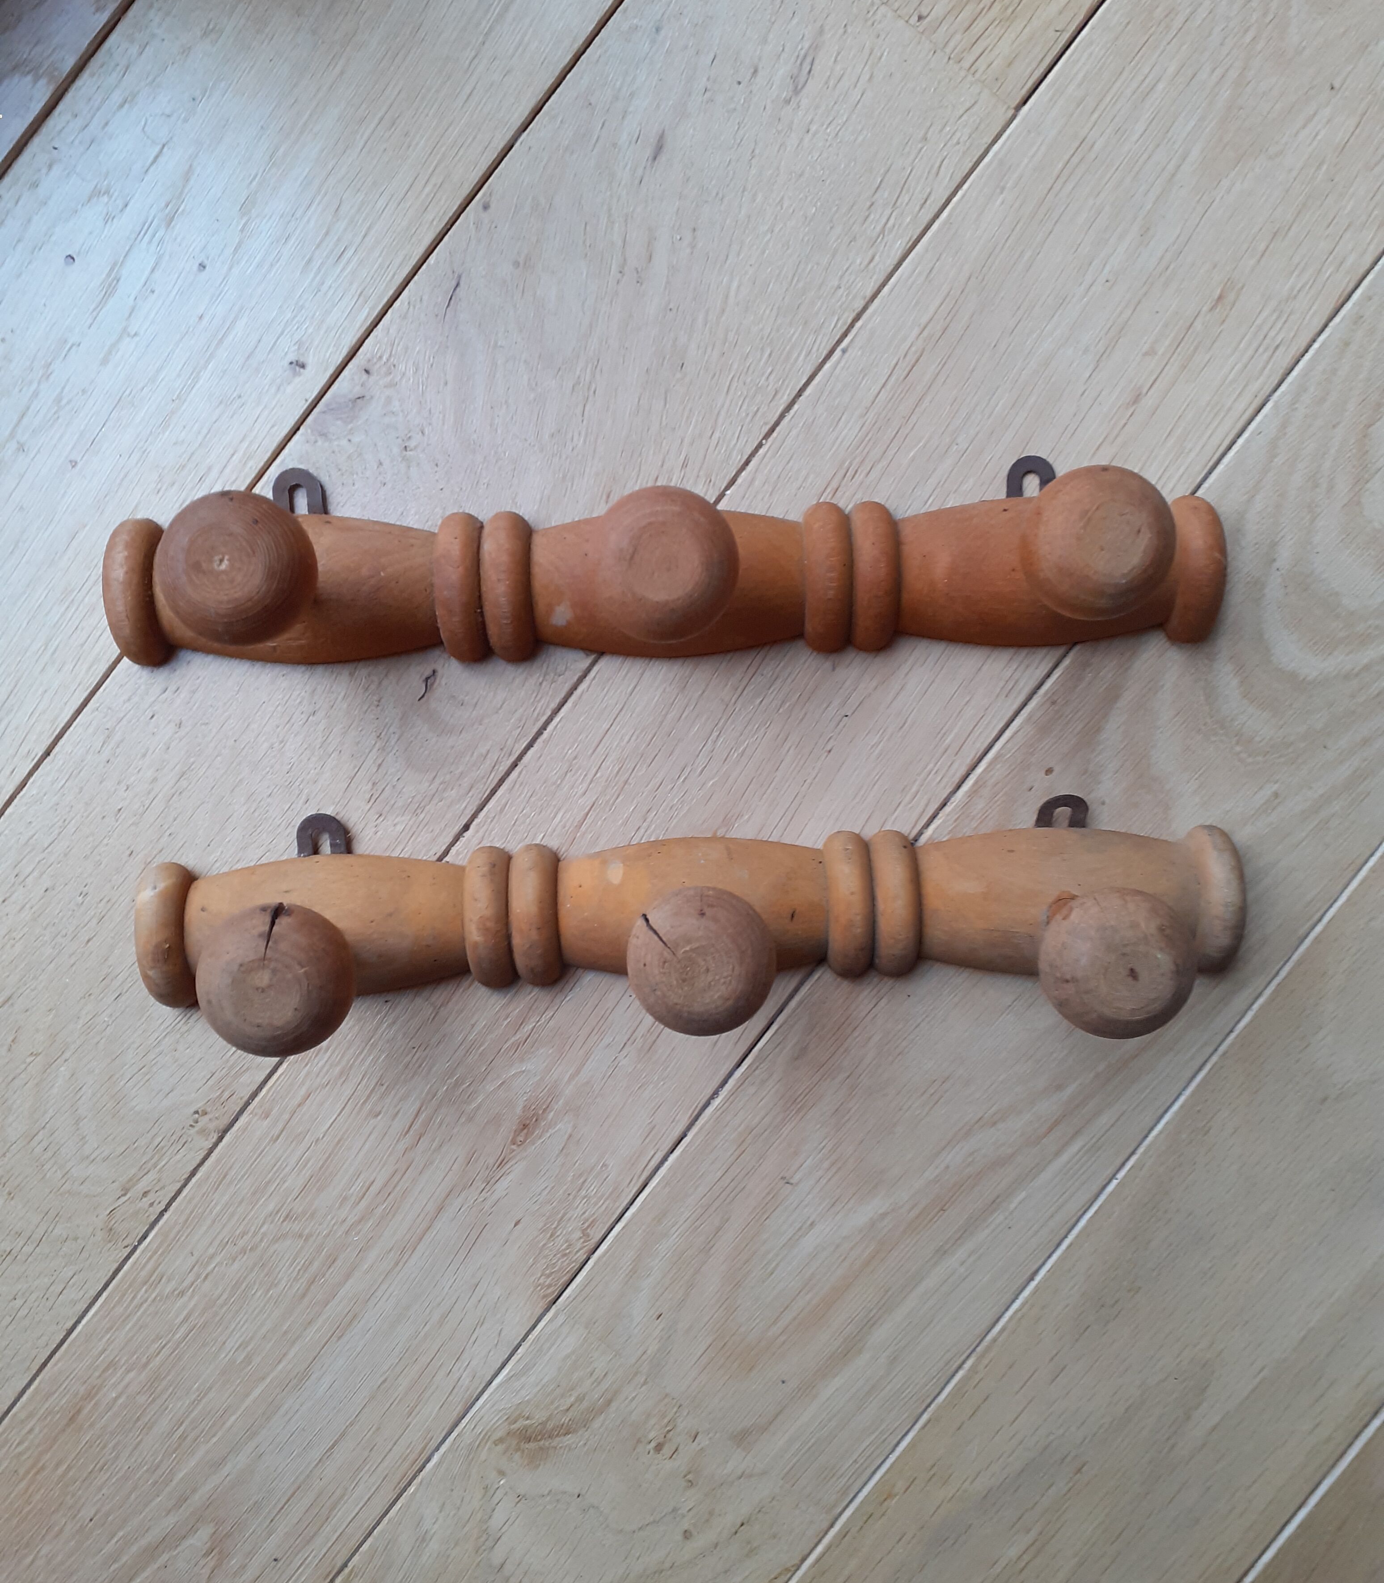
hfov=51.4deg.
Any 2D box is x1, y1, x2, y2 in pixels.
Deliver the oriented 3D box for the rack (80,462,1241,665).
[{"bbox_3d":[-0.009,-0.085,0.490,0.409,0.112,0.072,-1,93,-1],"label":"rack"}]

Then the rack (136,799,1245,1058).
[{"bbox_3d":[0.001,0.042,0.498,0.409,0.109,0.069,-2,93,-1],"label":"rack"}]

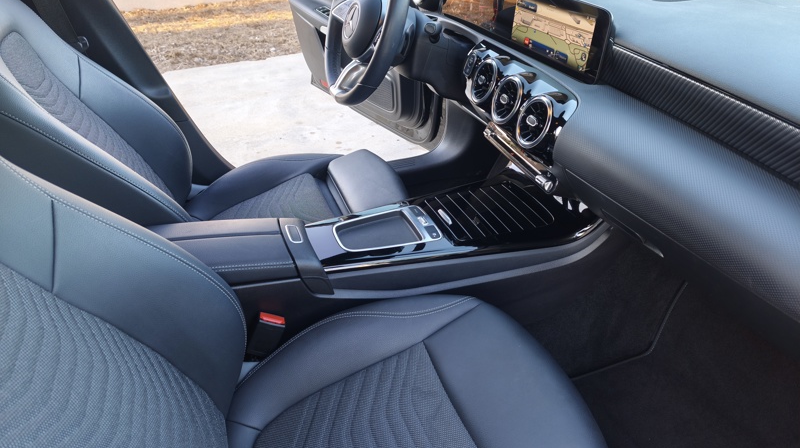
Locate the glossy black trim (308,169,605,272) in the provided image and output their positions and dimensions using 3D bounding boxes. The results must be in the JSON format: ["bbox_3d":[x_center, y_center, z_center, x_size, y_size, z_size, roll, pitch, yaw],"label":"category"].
[{"bbox_3d":[0.098,-0.018,1.038,0.540,0.060,0.275,-11,34,-18],"label":"glossy black trim"}]

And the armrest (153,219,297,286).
[{"bbox_3d":[-0.335,0.059,0.890,0.290,0.055,0.165,-4,32,-22],"label":"armrest"}]

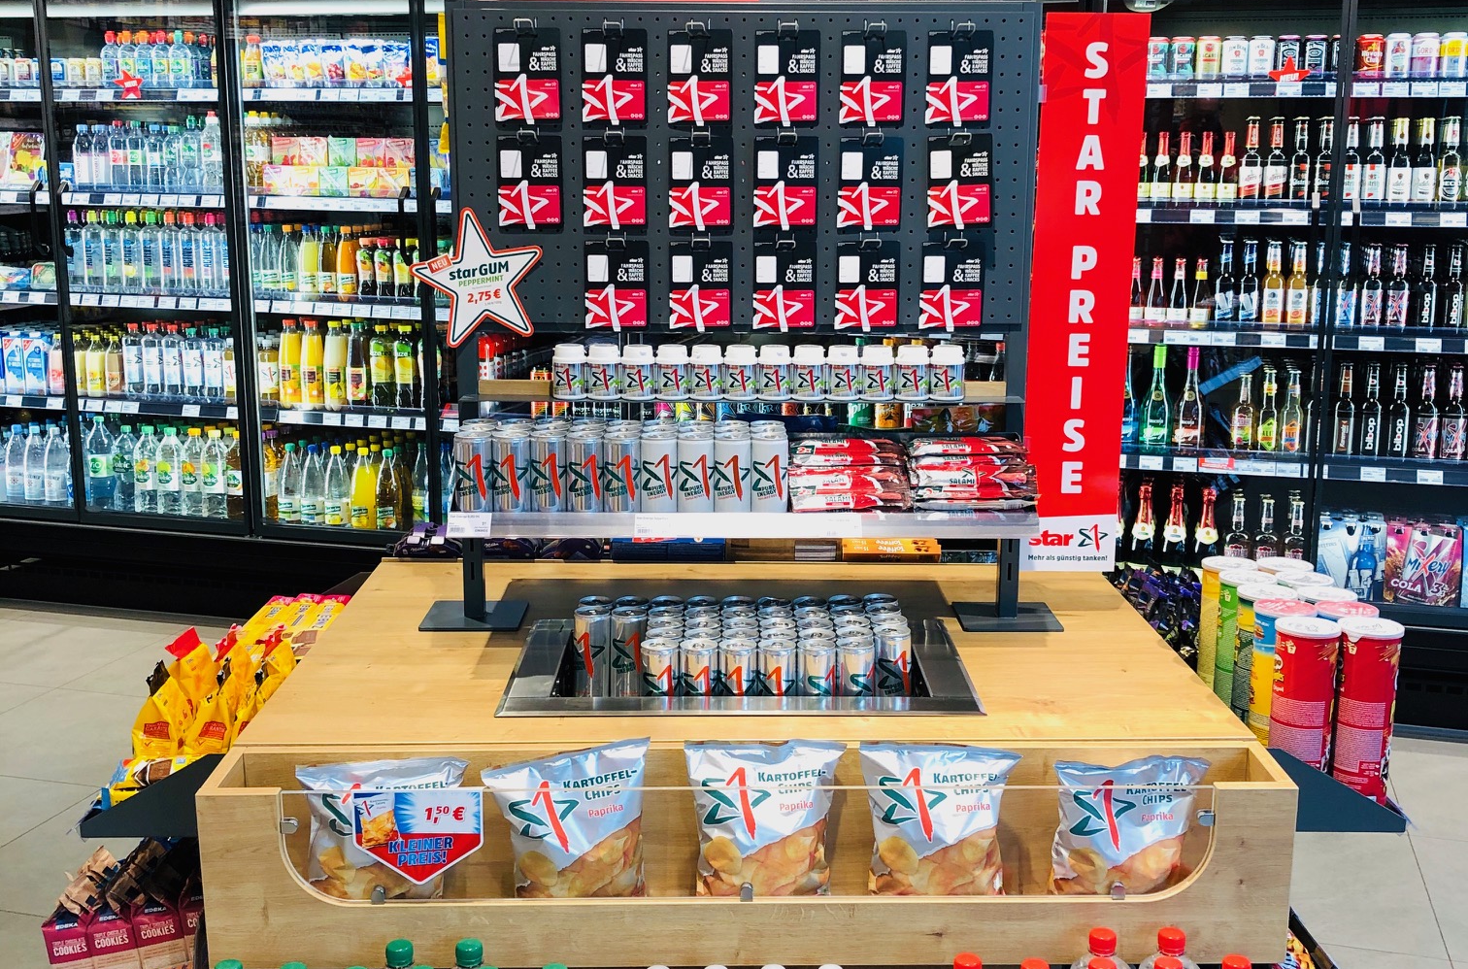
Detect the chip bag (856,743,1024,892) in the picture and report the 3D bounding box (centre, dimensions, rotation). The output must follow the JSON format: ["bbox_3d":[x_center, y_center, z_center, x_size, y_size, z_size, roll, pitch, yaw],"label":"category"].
[{"bbox_3d":[0.248,0.415,1.912,0.185,0.205,0.075,0,12,-1],"label":"chip bag"}]

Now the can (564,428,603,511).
[{"bbox_3d":[-0.216,-0.008,2.314,0.053,0.135,0.053,0,12,-1],"label":"can"}]

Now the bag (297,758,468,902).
[{"bbox_3d":[-0.425,0.441,1.903,0.195,0.230,0.065,0,4,-1],"label":"bag"}]

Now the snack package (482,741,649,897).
[{"bbox_3d":[-0.201,0.412,1.906,0.189,0.205,0.075,0,12,-1],"label":"snack package"}]

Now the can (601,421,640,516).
[{"bbox_3d":[-0.163,-0.008,2.314,0.053,0.135,0.053,0,12,-1],"label":"can"}]

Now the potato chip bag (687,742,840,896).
[{"bbox_3d":[0.037,0.413,1.909,0.183,0.205,0.075,0,12,-1],"label":"potato chip bag"}]

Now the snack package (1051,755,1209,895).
[{"bbox_3d":[0.475,0.430,1.916,0.185,0.225,0.075,0,4,-1],"label":"snack package"}]

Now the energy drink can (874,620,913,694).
[{"bbox_3d":[0.229,0.272,2.269,0.053,0.134,0.053,0,12,0],"label":"energy drink can"}]

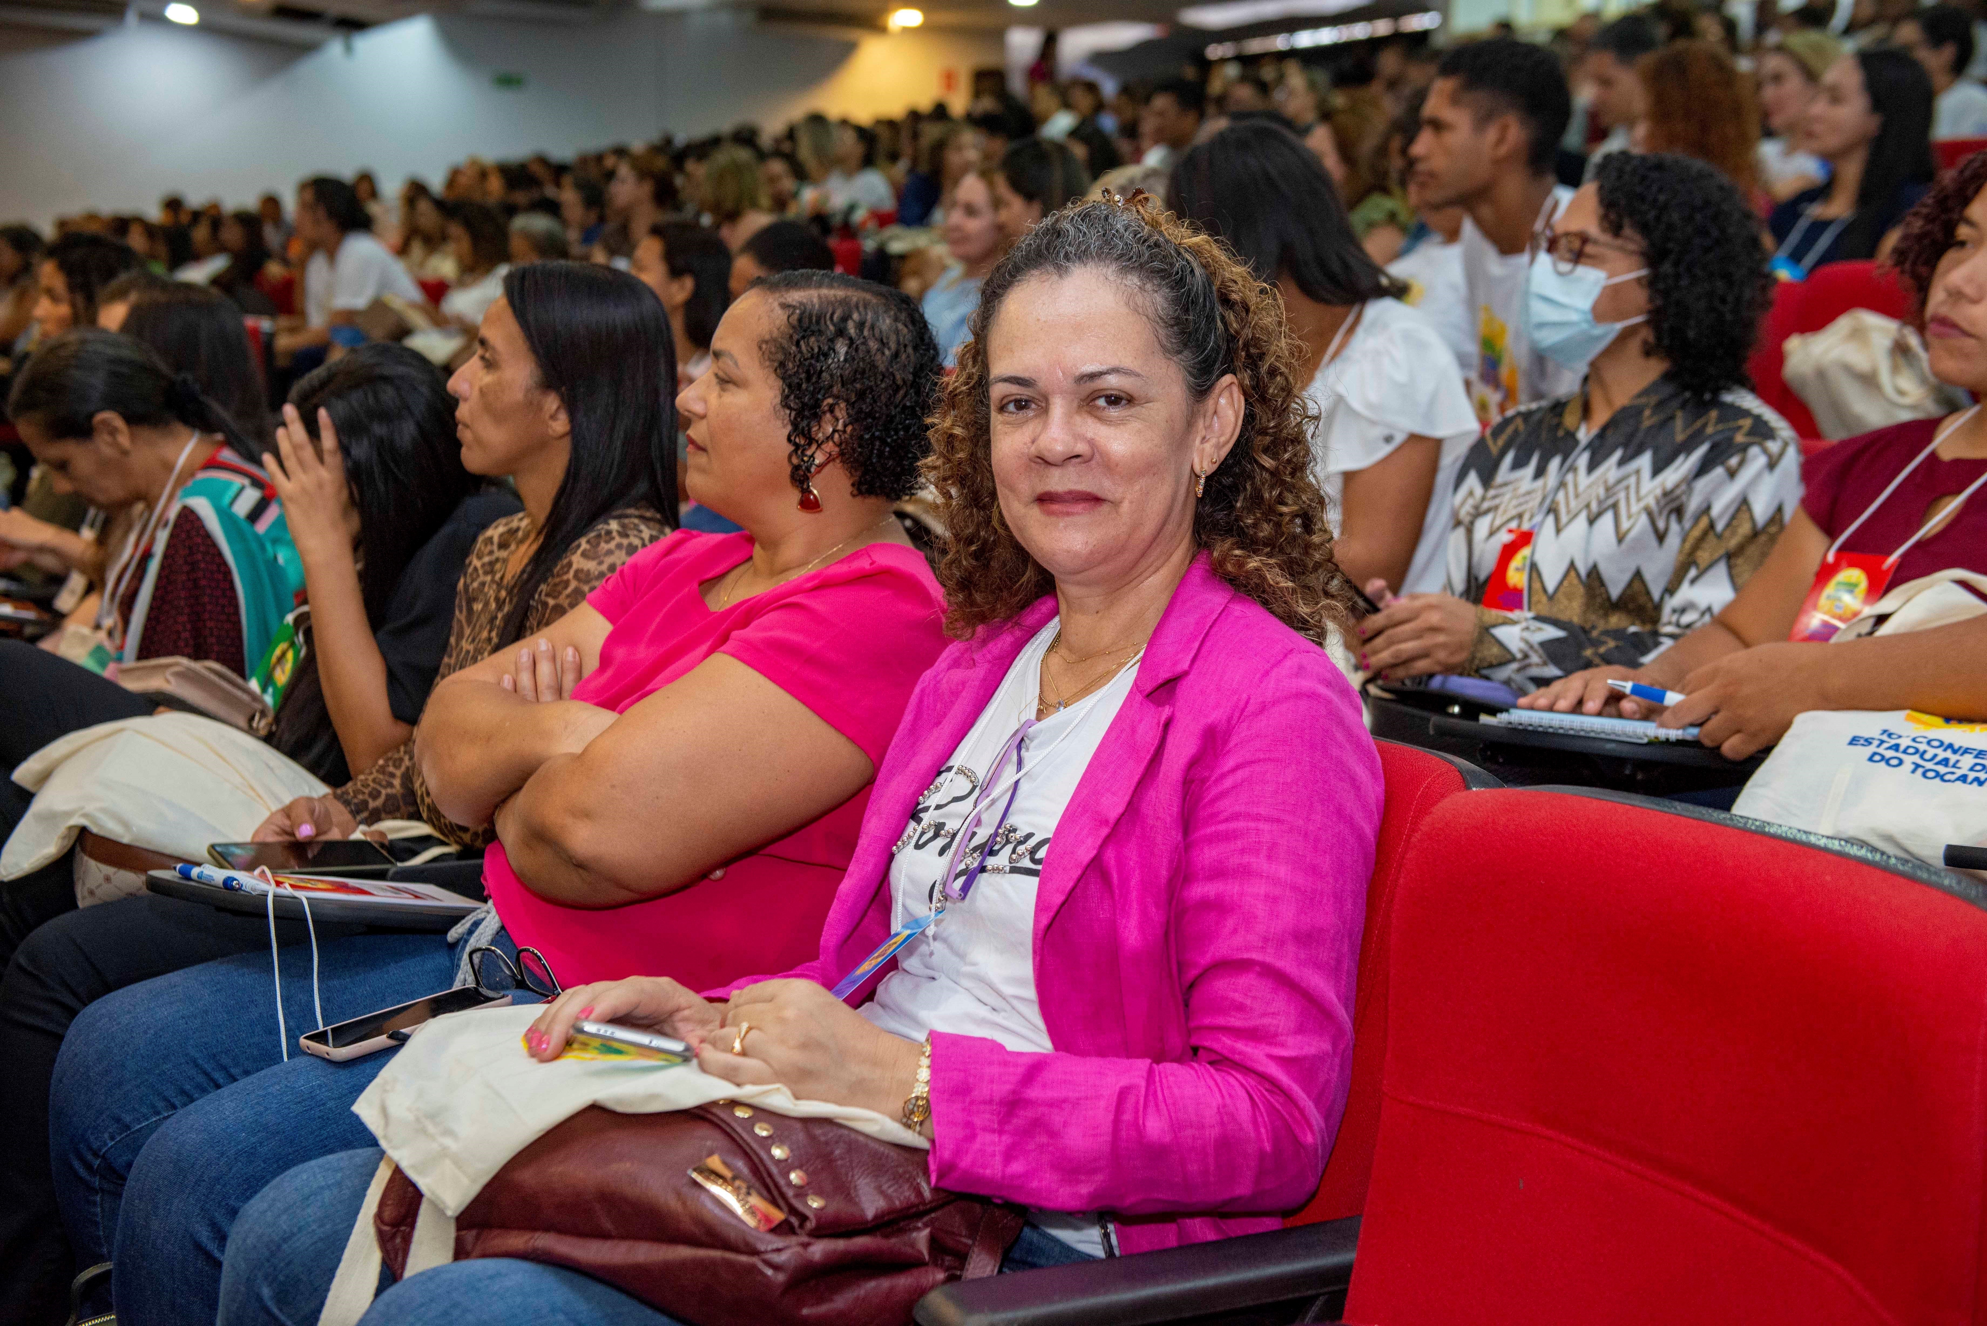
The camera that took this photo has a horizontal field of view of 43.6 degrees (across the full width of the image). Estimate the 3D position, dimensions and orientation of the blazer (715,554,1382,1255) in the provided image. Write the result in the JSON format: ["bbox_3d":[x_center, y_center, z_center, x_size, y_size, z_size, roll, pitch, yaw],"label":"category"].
[{"bbox_3d":[0.020,0.160,1.610,0.380,0.460,0.440,-6,11,-32],"label":"blazer"}]

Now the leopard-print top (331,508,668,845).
[{"bbox_3d":[-0.540,0.075,2.570,0.380,0.500,0.430,-5,11,-25],"label":"leopard-print top"}]

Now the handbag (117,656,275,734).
[{"bbox_3d":[-0.962,0.038,2.970,0.140,0.060,0.220,30,-9,-34],"label":"handbag"}]

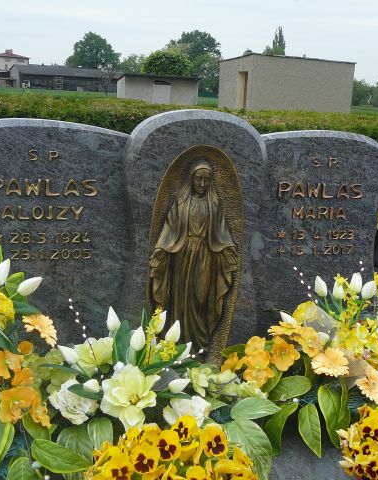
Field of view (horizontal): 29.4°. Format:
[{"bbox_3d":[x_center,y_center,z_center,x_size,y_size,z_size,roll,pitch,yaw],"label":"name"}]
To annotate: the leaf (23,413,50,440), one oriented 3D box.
[{"bbox_3d":[-0.355,0.437,1.680,0.048,0.090,0.030,-42,12,-15],"label":"leaf"}]

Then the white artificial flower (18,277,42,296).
[{"bbox_3d":[-0.370,0.108,1.680,0.065,0.035,0.035,-34,-14,6],"label":"white artificial flower"}]

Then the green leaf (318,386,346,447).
[{"bbox_3d":[0.391,0.482,1.980,0.078,0.165,0.050,1,12,5],"label":"green leaf"}]

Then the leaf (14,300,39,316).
[{"bbox_3d":[-0.413,0.173,1.820,0.070,0.040,0.045,-4,13,-16],"label":"leaf"}]

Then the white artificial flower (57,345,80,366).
[{"bbox_3d":[-0.294,0.281,1.760,0.066,0.036,0.036,40,-2,-9],"label":"white artificial flower"}]

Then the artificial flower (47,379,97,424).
[{"bbox_3d":[-0.253,0.356,1.580,0.103,0.095,0.070,2,-3,6],"label":"artificial flower"}]

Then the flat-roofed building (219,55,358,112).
[{"bbox_3d":[4.579,-7.075,33.917,5.956,2.887,2.581,-5,14,-31],"label":"flat-roofed building"}]

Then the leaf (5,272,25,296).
[{"bbox_3d":[-0.425,0.112,1.770,0.045,0.066,0.028,5,12,-19],"label":"leaf"}]

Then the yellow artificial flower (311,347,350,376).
[{"bbox_3d":[0.404,0.350,2.060,0.108,0.040,0.100,-2,53,2],"label":"yellow artificial flower"}]

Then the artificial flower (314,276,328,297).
[{"bbox_3d":[0.386,0.135,2.100,0.033,0.060,0.033,-20,3,0],"label":"artificial flower"}]

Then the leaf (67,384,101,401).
[{"bbox_3d":[-0.224,0.326,1.550,0.090,0.035,0.030,-7,15,-40],"label":"leaf"}]

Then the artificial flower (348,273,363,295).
[{"bbox_3d":[0.492,0.127,2.120,0.038,0.063,0.038,-3,15,-17],"label":"artificial flower"}]

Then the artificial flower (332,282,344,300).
[{"bbox_3d":[0.442,0.152,2.130,0.034,0.058,0.034,3,12,0],"label":"artificial flower"}]

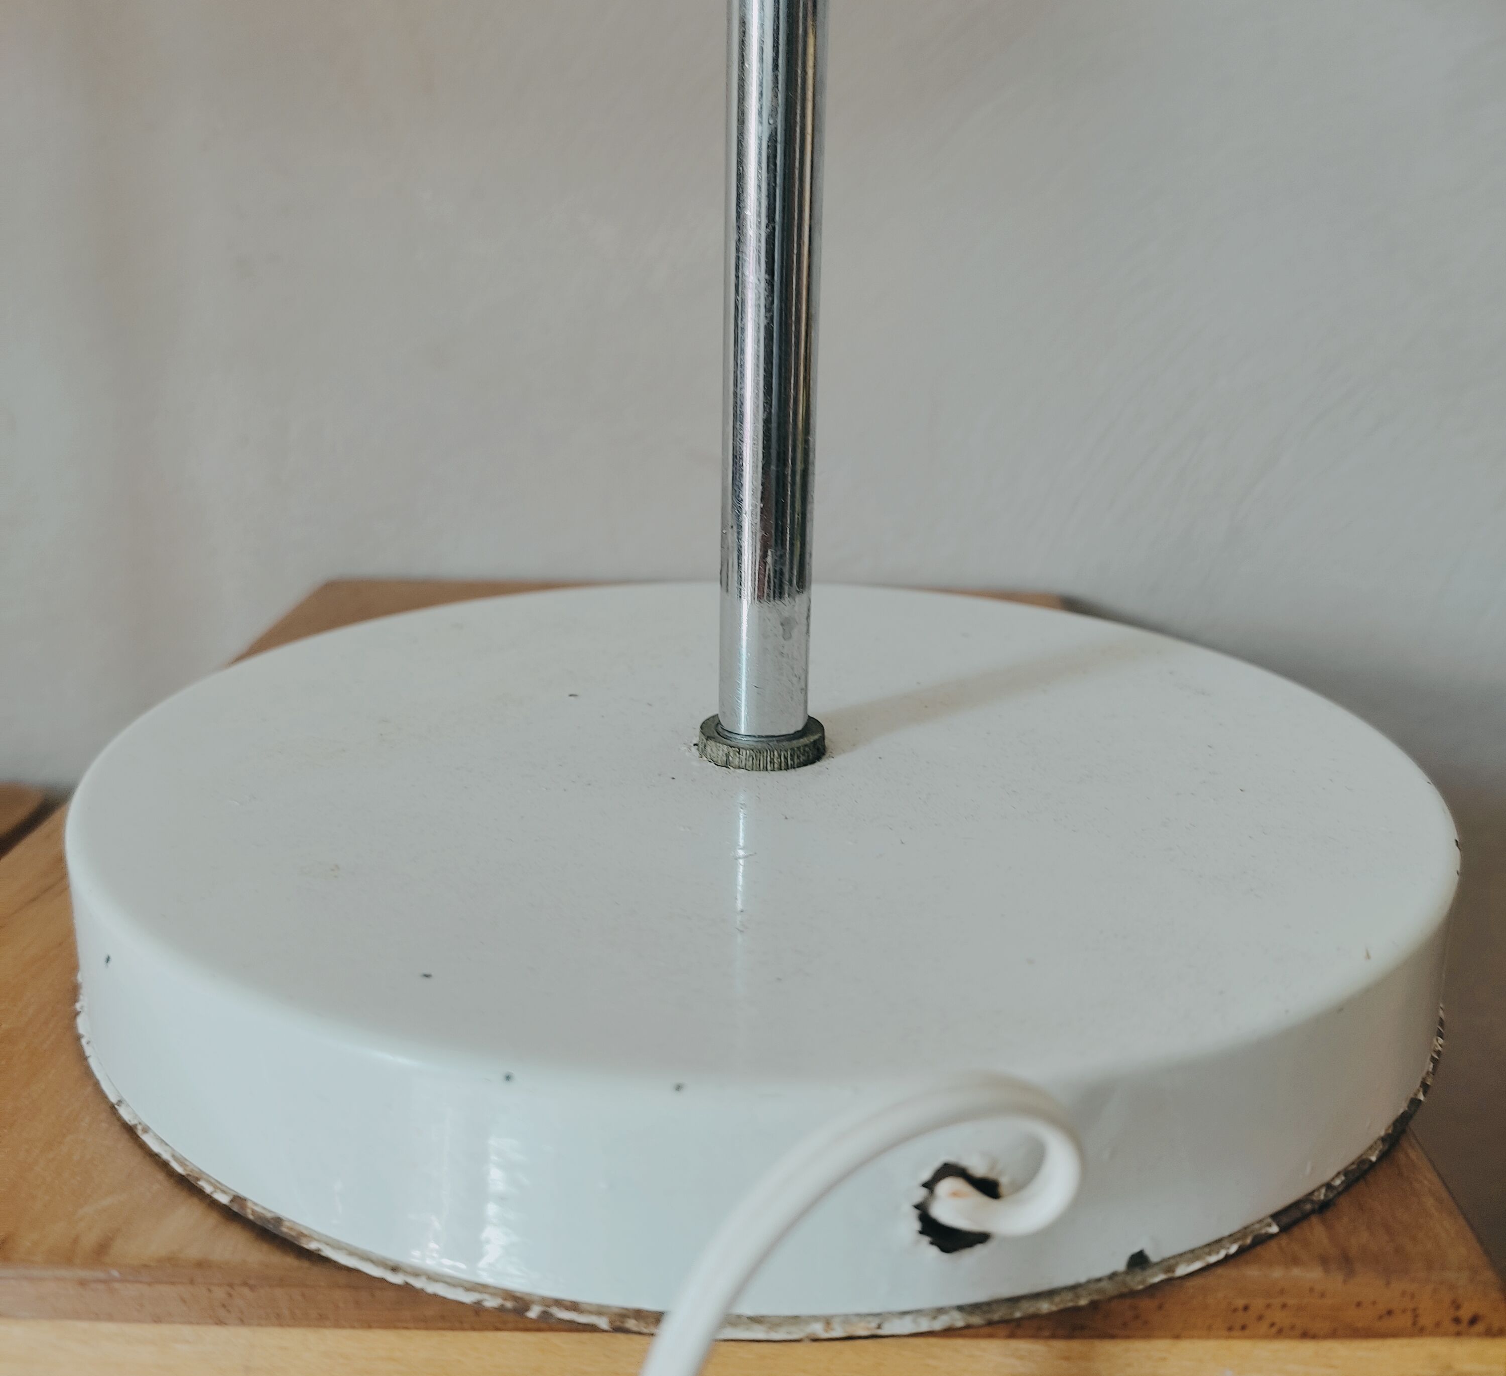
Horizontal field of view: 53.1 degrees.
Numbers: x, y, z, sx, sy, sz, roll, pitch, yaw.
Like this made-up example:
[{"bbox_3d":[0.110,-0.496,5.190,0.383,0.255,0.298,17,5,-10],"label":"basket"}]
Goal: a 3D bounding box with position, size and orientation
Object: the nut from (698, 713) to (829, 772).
[{"bbox_3d":[0.002,0.009,0.250,0.021,0.004,0.021,1,17,0],"label":"nut"}]

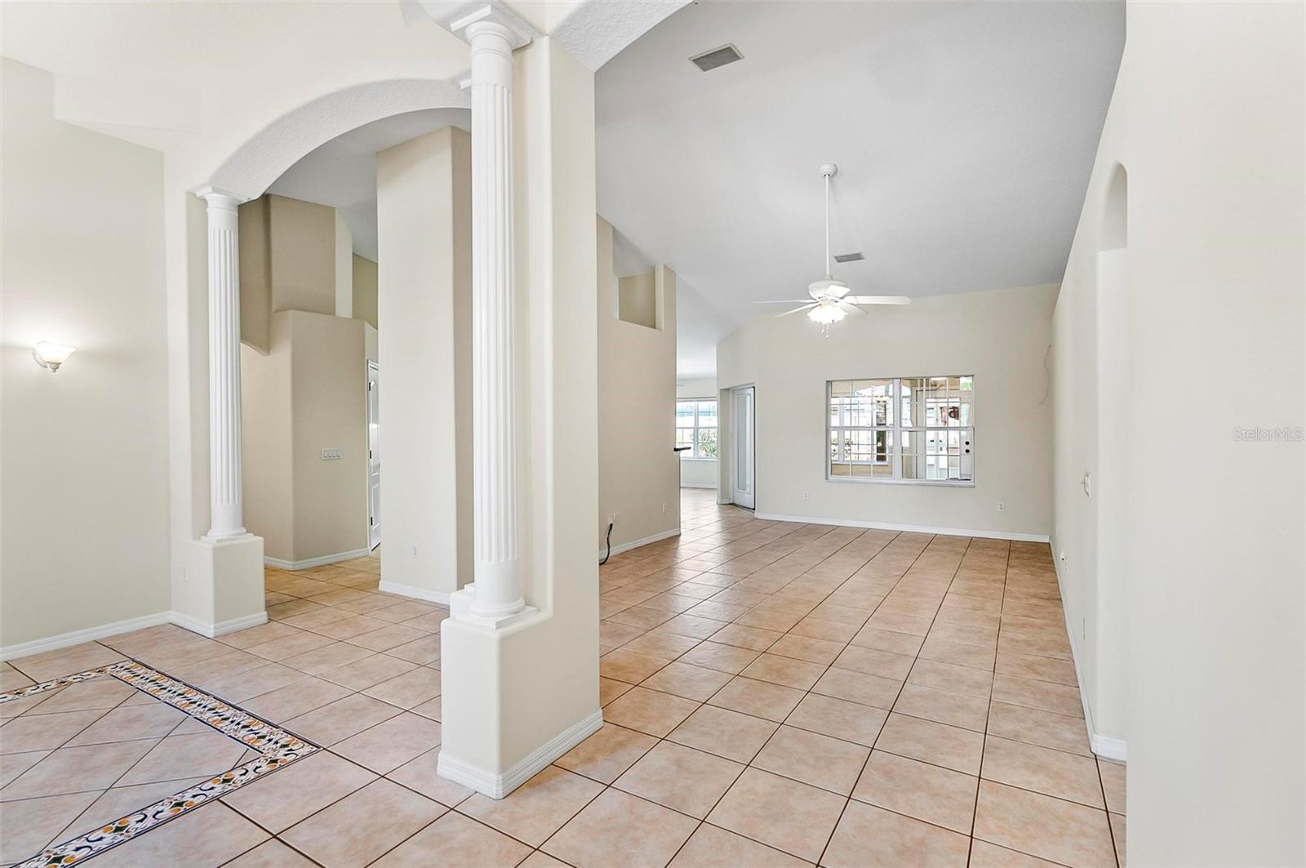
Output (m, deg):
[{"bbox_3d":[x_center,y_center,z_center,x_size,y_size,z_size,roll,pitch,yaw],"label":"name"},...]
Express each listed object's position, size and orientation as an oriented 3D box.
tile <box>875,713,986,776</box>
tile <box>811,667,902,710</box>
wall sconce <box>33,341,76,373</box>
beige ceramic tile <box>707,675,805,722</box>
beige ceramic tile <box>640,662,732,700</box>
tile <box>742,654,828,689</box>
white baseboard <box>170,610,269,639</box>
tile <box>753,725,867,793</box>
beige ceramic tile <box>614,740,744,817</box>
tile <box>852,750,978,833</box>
[{"bbox_3d":[1.239,1.374,2.585,0.400,0.010,0.400,0,1,32],"label":"tile"},{"bbox_3d":[1.113,1.370,3.137,0.400,0.010,0.400,0,1,32],"label":"tile"},{"bbox_3d":[-3.804,-0.485,3.676,0.210,0.200,0.175,0,1,31],"label":"wall sconce"},{"bbox_3d":[0.548,1.376,3.016,0.400,0.012,0.400,0,1,31],"label":"beige ceramic tile"},{"bbox_3d":[0.196,1.376,3.226,0.400,0.010,0.400,0,1,32],"label":"beige ceramic tile"},{"bbox_3d":[0.769,1.371,3.355,0.400,0.010,0.400,0,1,32],"label":"tile"},{"bbox_3d":[-3.173,1.346,4.248,0.645,0.082,0.381,0,1,32],"label":"white baseboard"},{"bbox_3d":[0.679,1.380,2.469,0.400,0.012,0.400,0,1,31],"label":"tile"},{"bbox_3d":[0.113,1.384,2.342,0.400,0.012,0.400,0,1,31],"label":"beige ceramic tile"},{"bbox_3d":[1.035,1.390,2.273,0.411,0.010,0.411,0,1,31],"label":"tile"}]

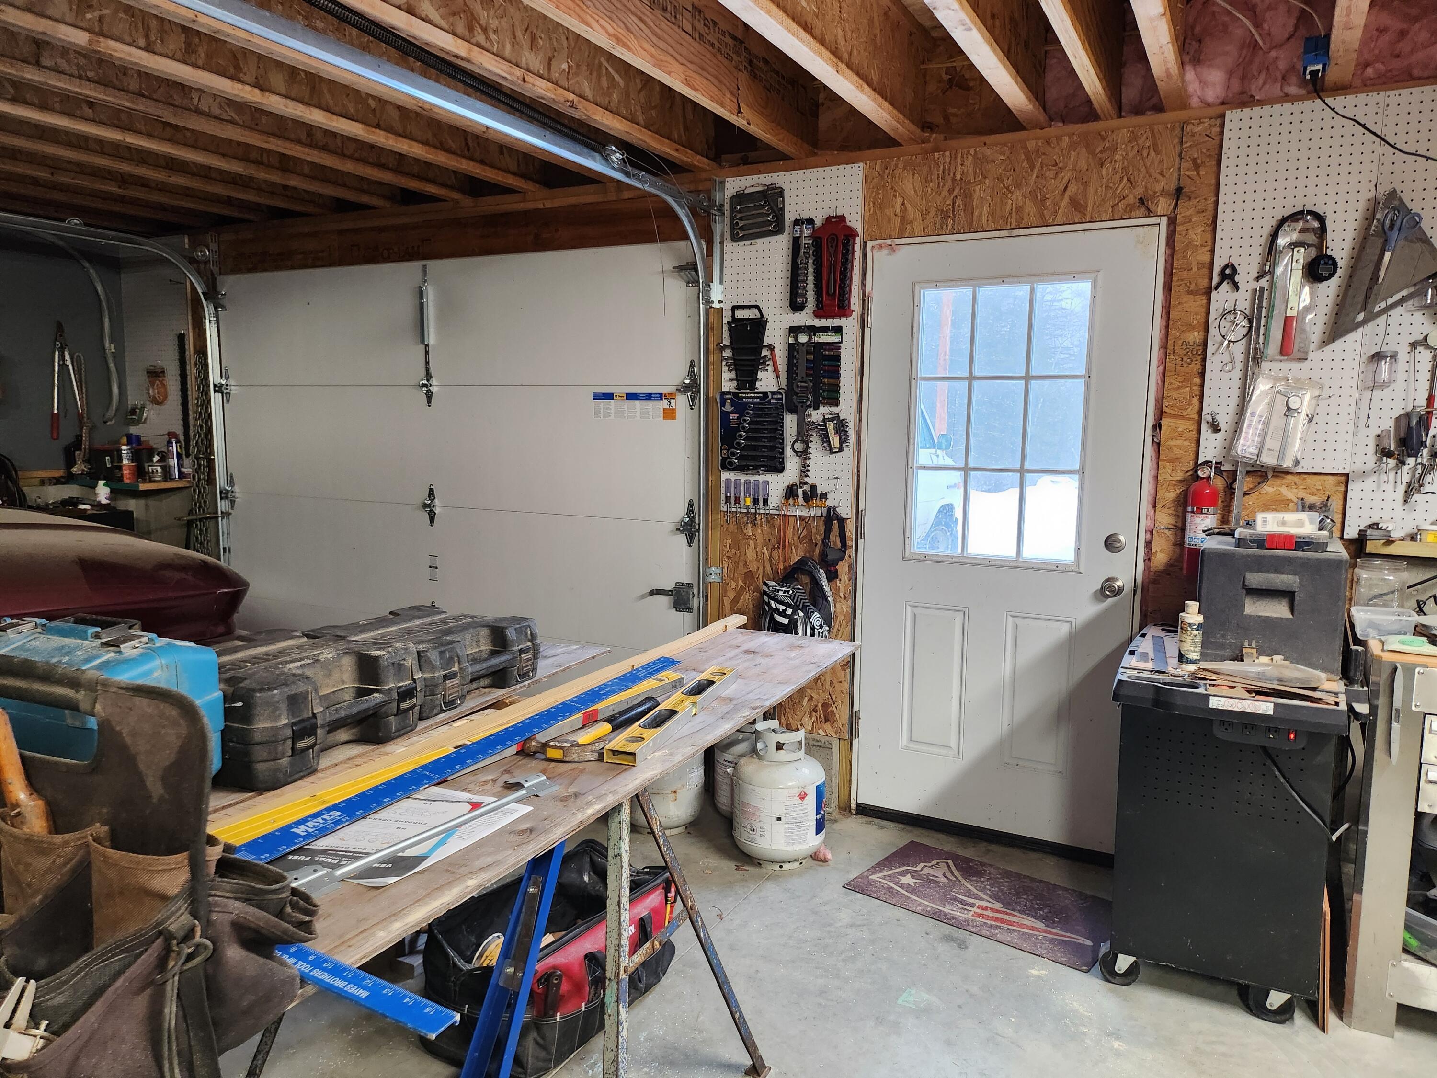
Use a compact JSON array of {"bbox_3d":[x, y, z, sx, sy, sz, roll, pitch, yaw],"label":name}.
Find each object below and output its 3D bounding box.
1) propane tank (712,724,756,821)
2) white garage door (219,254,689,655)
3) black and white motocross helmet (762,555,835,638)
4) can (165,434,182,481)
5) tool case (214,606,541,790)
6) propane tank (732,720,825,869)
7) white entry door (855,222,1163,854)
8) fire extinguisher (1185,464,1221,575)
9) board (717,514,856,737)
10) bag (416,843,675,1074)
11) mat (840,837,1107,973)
[{"bbox_3d":[0.140,0.808,3.636,0.310,0.450,0.310,4,9,27],"label":"propane tank"},{"bbox_3d":[-1.272,-0.149,4.469,2.740,2.130,0.060,4,9,26],"label":"white garage door"},{"bbox_3d":[0.274,0.262,3.554,0.245,0.350,0.270,5,20,26],"label":"black and white motocross helmet"},{"bbox_3d":[-2.847,-0.430,5.204,0.066,0.243,0.066,-2,8,-18],"label":"can"},{"bbox_3d":[-0.710,0.276,1.998,0.315,0.160,0.770,4,9,27],"label":"tool case"},{"bbox_3d":[0.207,0.854,3.322,0.310,0.450,0.310,0,8,0],"label":"propane tank"},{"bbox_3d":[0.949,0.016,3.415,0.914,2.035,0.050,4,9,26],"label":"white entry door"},{"bbox_3d":[1.457,-0.059,3.005,0.090,0.350,0.100,4,9,27],"label":"fire extinguisher"},{"bbox_3d":[0.242,0.317,3.768,0.535,0.830,0.020,4,9,27],"label":"board"},{"bbox_3d":[-0.407,1.053,2.575,0.330,0.290,0.600,4,9,26],"label":"bag"},{"bbox_3d":[0.850,1.127,3.133,0.768,0.008,0.453,7,10,38],"label":"mat"}]

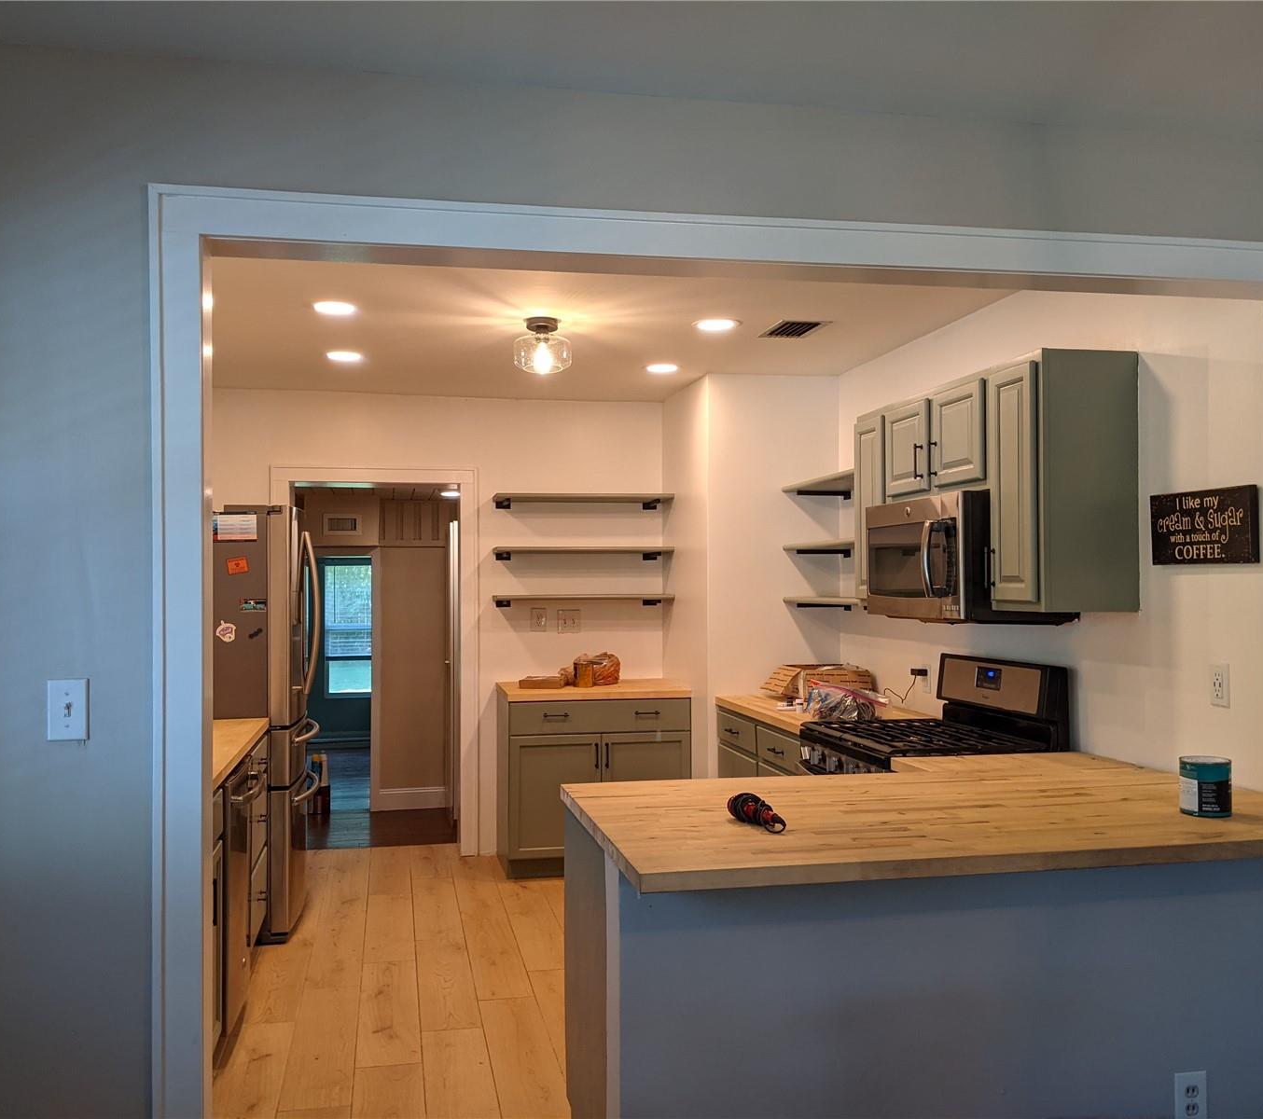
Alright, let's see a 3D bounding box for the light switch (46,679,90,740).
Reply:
[{"bbox_3d":[-1.050,0.281,2.168,0.070,0.115,0.014,0,-1,-12],"label":"light switch"}]

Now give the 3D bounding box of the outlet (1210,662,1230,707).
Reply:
[{"bbox_3d":[1.548,0.334,3.069,0.010,0.116,0.075,0,-1,-12],"label":"outlet"}]

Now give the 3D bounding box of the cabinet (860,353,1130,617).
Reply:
[{"bbox_3d":[1.197,-0.216,4.071,0.326,0.763,1.389,0,-1,-11],"label":"cabinet"}]

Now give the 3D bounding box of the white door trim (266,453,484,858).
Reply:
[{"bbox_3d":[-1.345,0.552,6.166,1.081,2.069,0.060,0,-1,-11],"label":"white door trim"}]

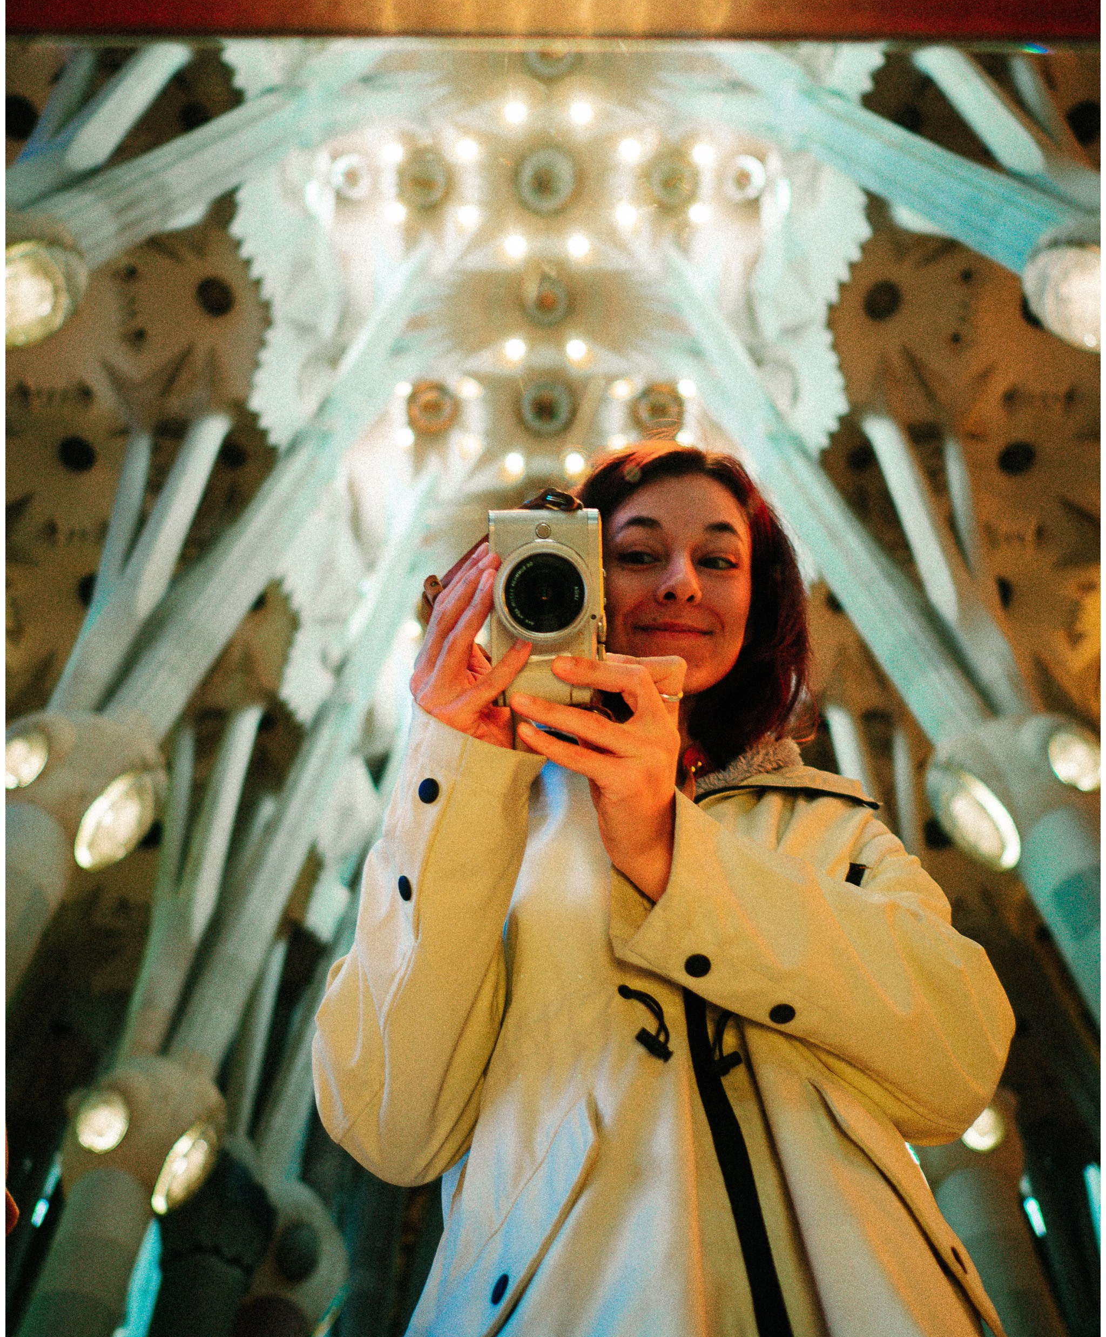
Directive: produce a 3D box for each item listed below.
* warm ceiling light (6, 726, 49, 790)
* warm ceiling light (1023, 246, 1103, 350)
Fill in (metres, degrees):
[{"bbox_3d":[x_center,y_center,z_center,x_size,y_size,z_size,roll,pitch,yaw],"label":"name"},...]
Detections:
[{"bbox_3d":[-7.699,1.249,17.619,0.900,1.100,0.400,13,-43,-8],"label":"warm ceiling light"},{"bbox_3d":[6.664,-4.562,15.358,0.450,1.700,1.250,-1,-60,-23],"label":"warm ceiling light"}]

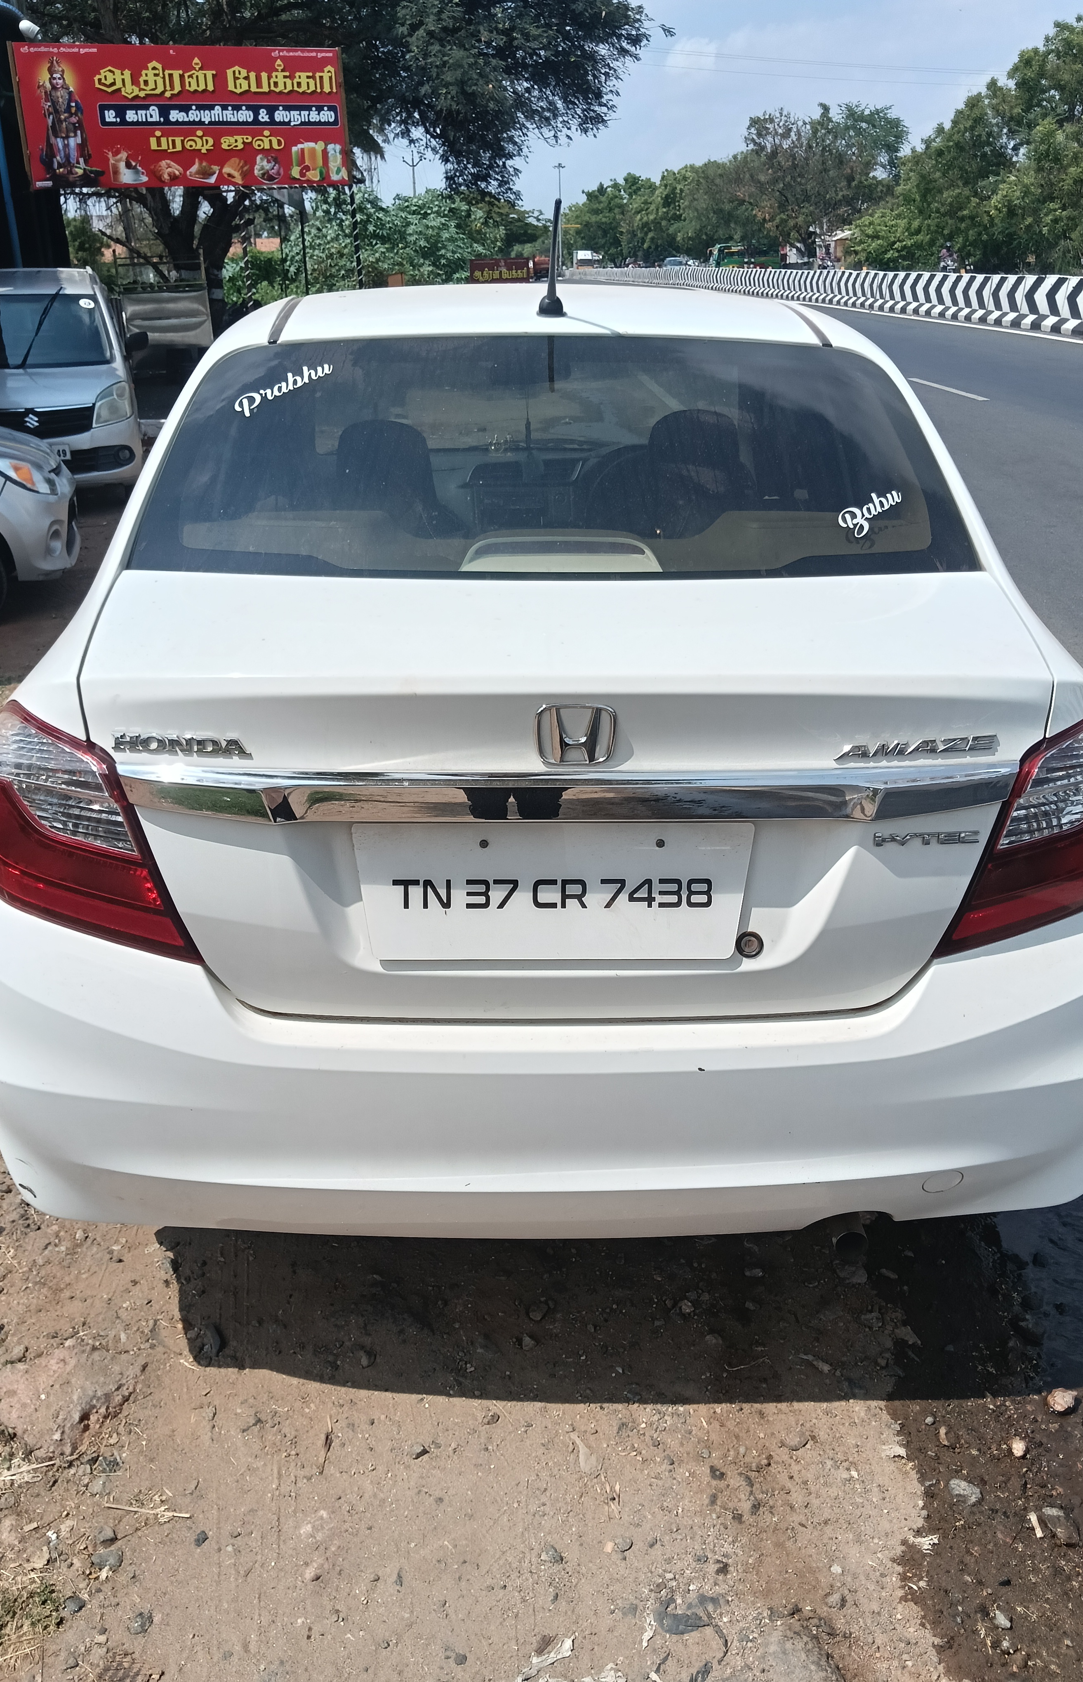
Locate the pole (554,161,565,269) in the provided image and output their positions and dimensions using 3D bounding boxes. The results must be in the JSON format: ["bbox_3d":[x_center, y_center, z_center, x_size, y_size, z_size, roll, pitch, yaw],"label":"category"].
[{"bbox_3d":[1.769,-57.509,122.179,1.100,9.500,0.400,0,24,-1],"label":"pole"}]

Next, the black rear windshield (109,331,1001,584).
[{"bbox_3d":[0.026,-0.632,2.099,1.220,0.120,0.680,0,48,-1],"label":"black rear windshield"}]

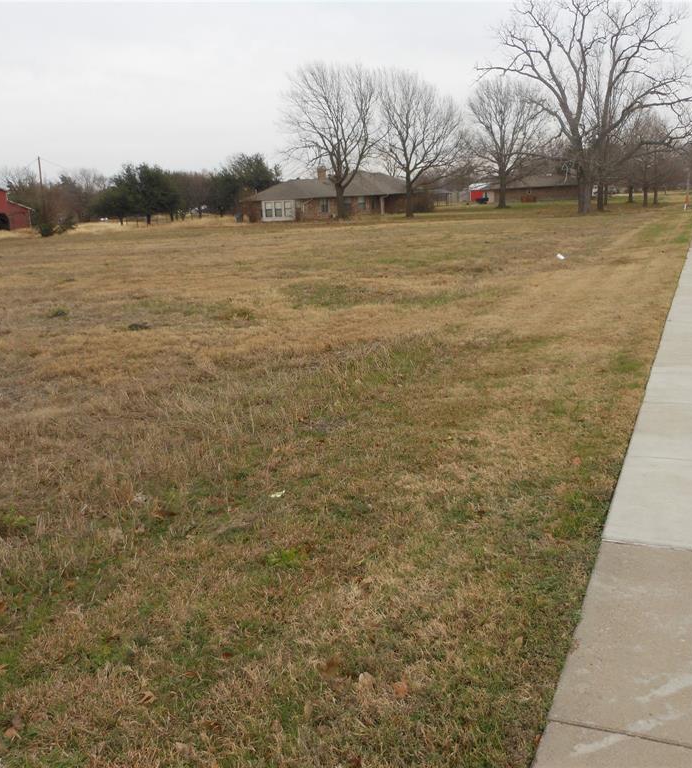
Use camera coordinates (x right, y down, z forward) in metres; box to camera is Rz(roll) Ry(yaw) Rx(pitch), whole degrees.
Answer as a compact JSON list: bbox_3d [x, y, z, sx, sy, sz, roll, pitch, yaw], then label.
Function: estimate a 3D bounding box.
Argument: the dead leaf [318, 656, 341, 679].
[{"bbox_3d":[-0.063,1.019,2.979,0.080,0.050,0.080,-3,12,0],"label":"dead leaf"}]

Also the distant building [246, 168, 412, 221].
[{"bbox_3d":[-2.638,-23.653,104.320,18.609,5.669,11.440,-7,13,-18],"label":"distant building"}]

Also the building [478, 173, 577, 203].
[{"bbox_3d":[33.193,-35.613,150.313,15.386,4.475,9.360,-7,13,-17],"label":"building"}]

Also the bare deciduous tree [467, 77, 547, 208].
[{"bbox_3d":[20.821,-30.681,106.743,9.417,16.078,9.417,-3,12,0],"label":"bare deciduous tree"}]

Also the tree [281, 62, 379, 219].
[{"bbox_3d":[-1.740,-27.150,94.148,10.831,16.489,10.831,-3,12,0],"label":"tree"}]

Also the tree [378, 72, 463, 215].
[{"bbox_3d":[7.651,-24.440,85.236,8.524,14.310,8.524,-3,12,0],"label":"tree"}]

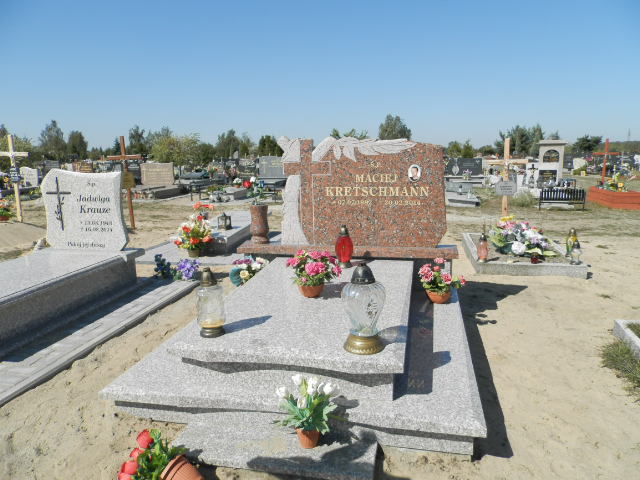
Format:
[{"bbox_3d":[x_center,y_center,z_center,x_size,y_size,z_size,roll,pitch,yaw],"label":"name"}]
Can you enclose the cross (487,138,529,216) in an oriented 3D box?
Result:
[{"bbox_3d":[2.237,-0.625,5.548,0.464,1.160,0.060,1,11,13],"label":"cross"}]

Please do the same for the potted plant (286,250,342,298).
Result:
[{"bbox_3d":[-0.035,0.210,2.942,0.367,0.294,0.367,1,11,13],"label":"potted plant"}]

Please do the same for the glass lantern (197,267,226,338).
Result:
[{"bbox_3d":[-0.561,0.314,2.388,0.163,0.361,0.163,1,11,13],"label":"glass lantern"}]

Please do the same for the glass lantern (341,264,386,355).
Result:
[{"bbox_3d":[0.206,0.311,2.183,0.211,0.402,0.211,1,11,13],"label":"glass lantern"}]

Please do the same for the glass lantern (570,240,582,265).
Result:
[{"bbox_3d":[2.356,0.110,4.262,0.109,0.215,0.109,1,11,13],"label":"glass lantern"}]

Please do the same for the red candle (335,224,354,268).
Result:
[{"bbox_3d":[0.190,0.045,3.587,0.142,0.335,0.142,1,11,13],"label":"red candle"}]

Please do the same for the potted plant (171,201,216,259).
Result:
[{"bbox_3d":[-1.442,-0.110,5.260,0.522,0.613,0.456,1,11,13],"label":"potted plant"}]

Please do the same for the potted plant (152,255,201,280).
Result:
[{"bbox_3d":[-1.393,0.254,4.507,0.496,0.232,0.288,1,11,13],"label":"potted plant"}]

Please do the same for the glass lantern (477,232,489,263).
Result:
[{"bbox_3d":[1.557,0.068,4.420,0.114,0.283,0.114,1,11,13],"label":"glass lantern"}]

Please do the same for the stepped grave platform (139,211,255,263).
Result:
[{"bbox_3d":[-1.261,-0.102,6.104,1.656,0.336,2.148,1,11,13],"label":"stepped grave platform"}]

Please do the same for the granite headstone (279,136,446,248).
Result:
[{"bbox_3d":[0.349,-0.405,3.931,1.406,0.920,0.102,1,11,13],"label":"granite headstone"}]

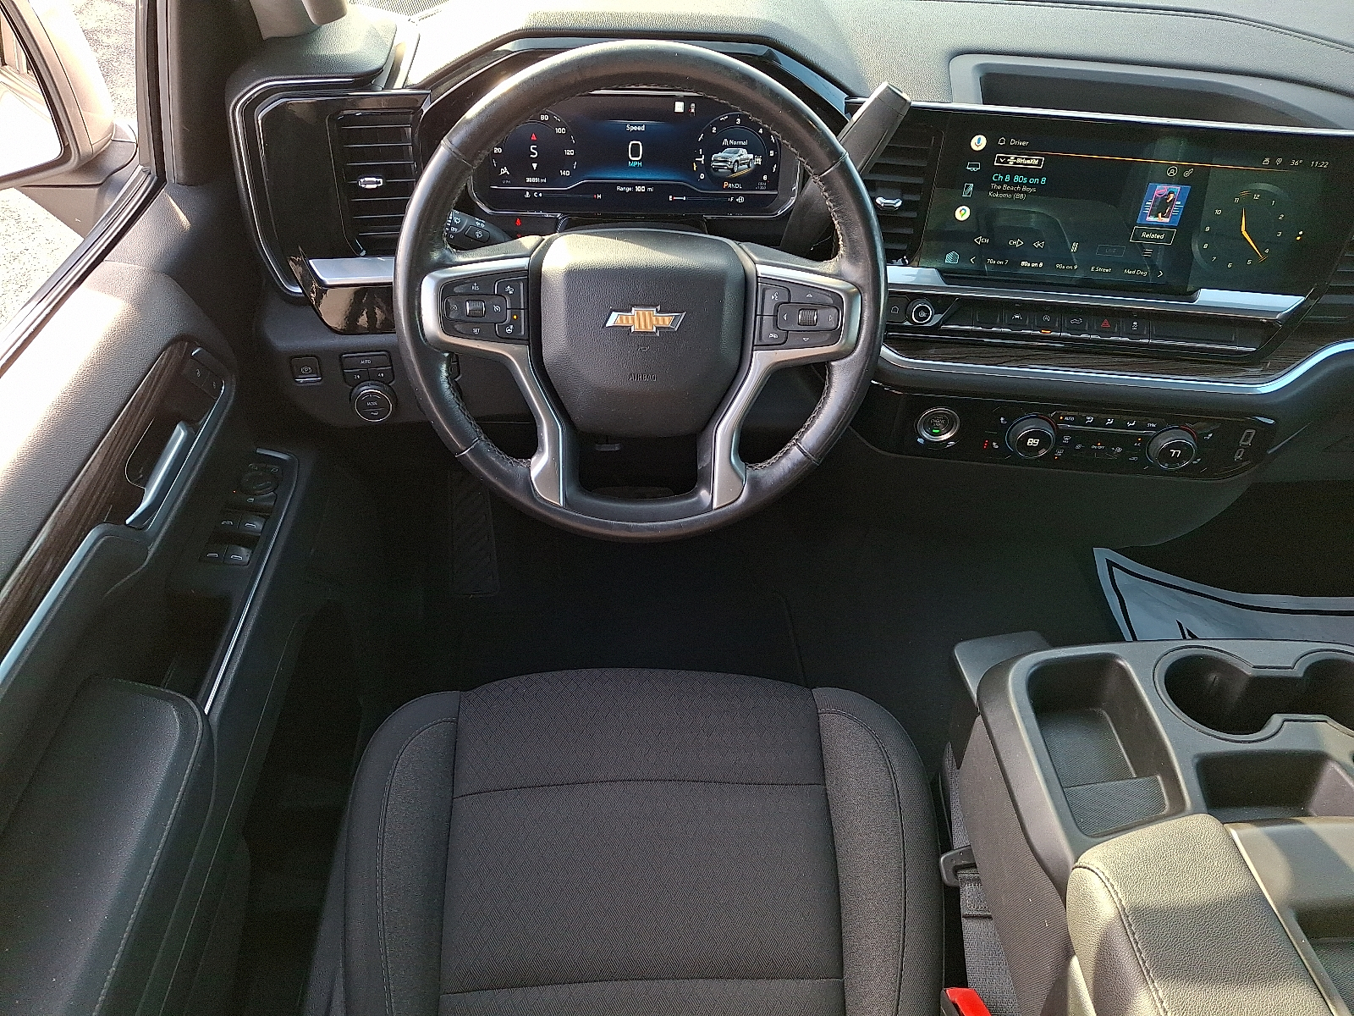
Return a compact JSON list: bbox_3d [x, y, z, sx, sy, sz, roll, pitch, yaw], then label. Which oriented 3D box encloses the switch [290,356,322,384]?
[{"bbox_3d":[-0.343,-0.129,0.907,0.025,0.026,0.014,-5,35,-9],"label":"switch"}]

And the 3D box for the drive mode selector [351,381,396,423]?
[{"bbox_3d":[-0.286,-0.100,0.925,0.040,0.040,0.020,-5,35,-9],"label":"drive mode selector"}]

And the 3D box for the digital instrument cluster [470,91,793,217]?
[{"bbox_3d":[-0.041,-0.359,0.991,0.330,0.122,0.040,1,22,-2],"label":"digital instrument cluster"}]

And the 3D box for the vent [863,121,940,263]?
[{"bbox_3d":[0.202,-0.291,0.901,0.082,0.128,0.040,6,22,4],"label":"vent"}]

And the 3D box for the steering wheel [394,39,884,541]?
[{"bbox_3d":[-0.027,-0.163,0.783,0.382,0.382,0.090,0,13,-3],"label":"steering wheel"}]

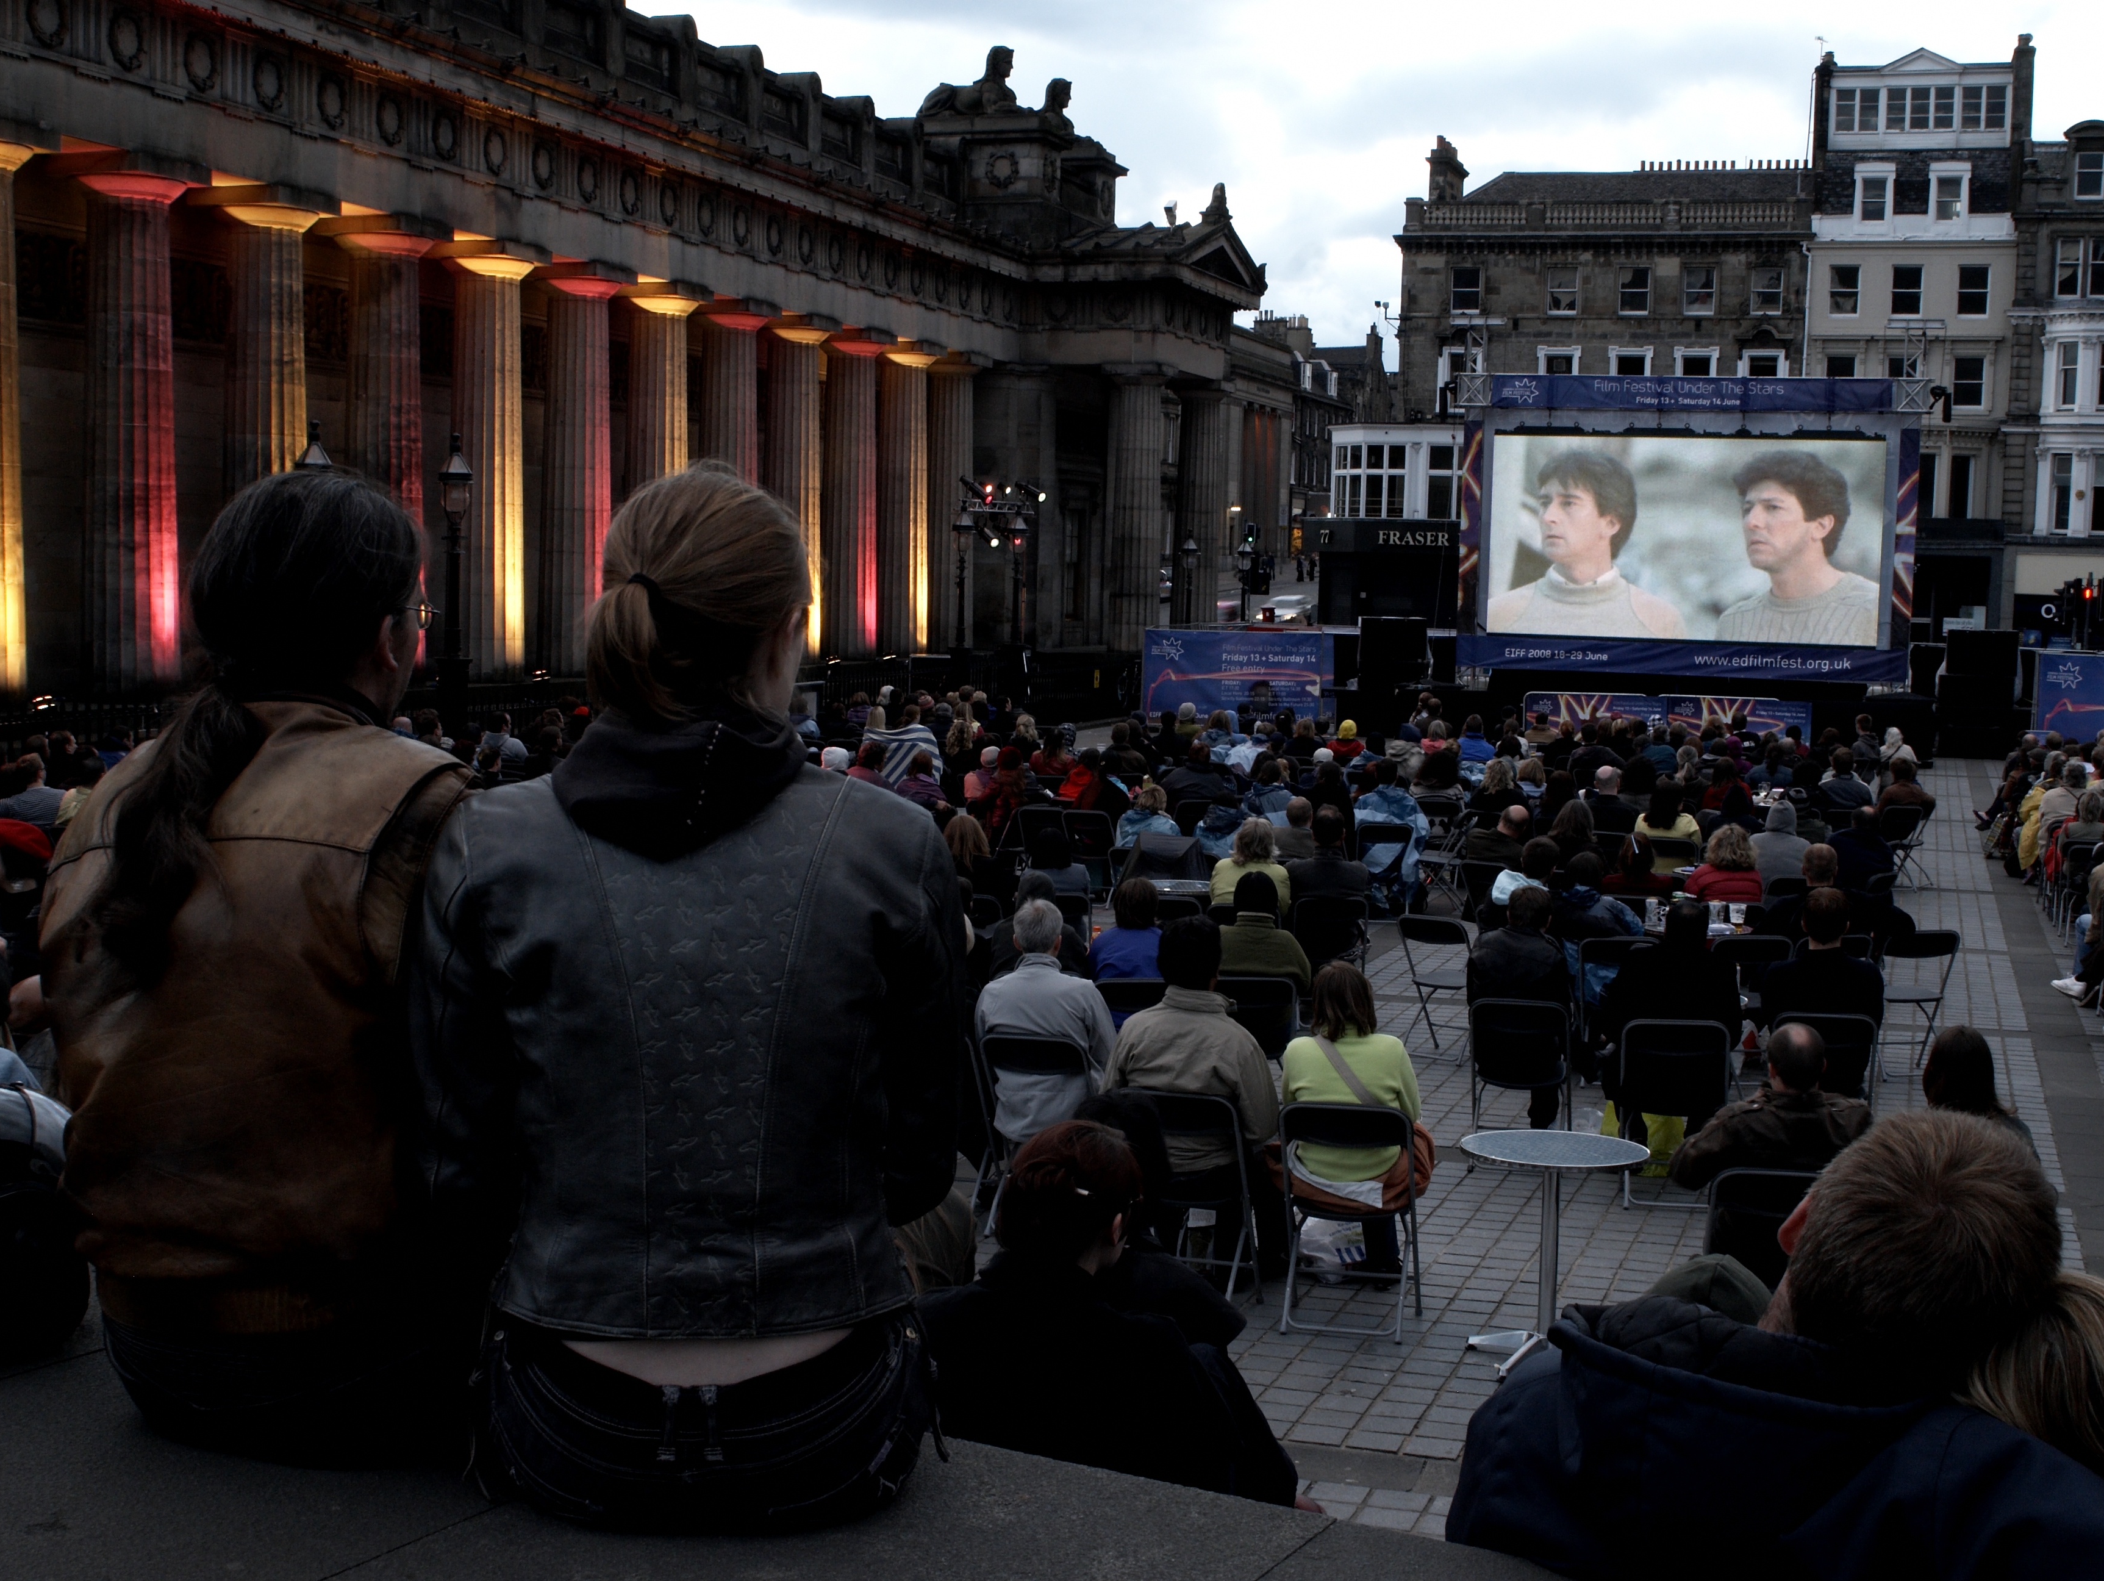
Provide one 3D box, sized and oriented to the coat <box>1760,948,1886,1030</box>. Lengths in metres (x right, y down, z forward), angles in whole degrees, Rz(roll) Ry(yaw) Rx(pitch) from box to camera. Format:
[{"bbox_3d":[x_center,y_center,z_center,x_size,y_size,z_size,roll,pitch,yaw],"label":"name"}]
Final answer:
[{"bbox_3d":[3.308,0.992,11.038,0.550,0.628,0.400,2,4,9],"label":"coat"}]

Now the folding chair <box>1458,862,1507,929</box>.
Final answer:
[{"bbox_3d":[3.077,0.889,17.385,0.459,0.802,0.460,5,6,42],"label":"folding chair"}]

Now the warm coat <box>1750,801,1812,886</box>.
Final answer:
[{"bbox_3d":[4.874,0.435,17.065,0.480,0.740,0.340,2,4,12],"label":"warm coat"}]

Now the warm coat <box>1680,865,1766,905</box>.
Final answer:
[{"bbox_3d":[4.056,0.734,15.521,0.520,0.600,0.380,3,4,14],"label":"warm coat"}]

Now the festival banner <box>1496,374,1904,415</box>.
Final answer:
[{"bbox_3d":[12.637,-7.838,50.700,7.716,0.680,0.150,3,4,14],"label":"festival banner"}]

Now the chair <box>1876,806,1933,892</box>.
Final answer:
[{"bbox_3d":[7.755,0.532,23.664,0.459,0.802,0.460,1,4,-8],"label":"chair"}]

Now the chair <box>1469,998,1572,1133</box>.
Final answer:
[{"bbox_3d":[2.132,1.319,11.741,0.460,0.790,0.450,2,4,8],"label":"chair"}]

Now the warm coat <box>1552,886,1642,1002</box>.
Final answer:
[{"bbox_3d":[2.913,0.796,13.686,0.500,0.640,0.380,2,4,10],"label":"warm coat"}]

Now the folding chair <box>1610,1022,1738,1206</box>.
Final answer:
[{"bbox_3d":[2.662,1.359,11.092,0.460,0.790,0.450,2,4,5],"label":"folding chair"}]

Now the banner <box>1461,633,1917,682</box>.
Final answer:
[{"bbox_3d":[11.539,-2.402,46.938,8.040,0.640,0.100,2,4,11],"label":"banner"}]

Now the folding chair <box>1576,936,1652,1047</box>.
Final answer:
[{"bbox_3d":[2.995,1.148,13.581,0.459,0.802,0.460,2,4,8],"label":"folding chair"}]

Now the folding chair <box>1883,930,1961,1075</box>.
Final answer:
[{"bbox_3d":[4.660,1.151,14.035,0.460,0.790,0.460,1,4,-12],"label":"folding chair"}]

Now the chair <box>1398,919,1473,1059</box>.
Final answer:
[{"bbox_3d":[2.220,1.092,14.218,0.459,0.802,0.460,5,6,40],"label":"chair"}]

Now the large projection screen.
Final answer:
[{"bbox_3d":[12.601,-4.976,51.000,7.679,4.042,0.300,3,4,14],"label":"large projection screen"}]

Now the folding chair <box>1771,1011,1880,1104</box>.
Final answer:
[{"bbox_3d":[3.334,1.324,11.138,0.460,0.790,0.460,2,4,12],"label":"folding chair"}]

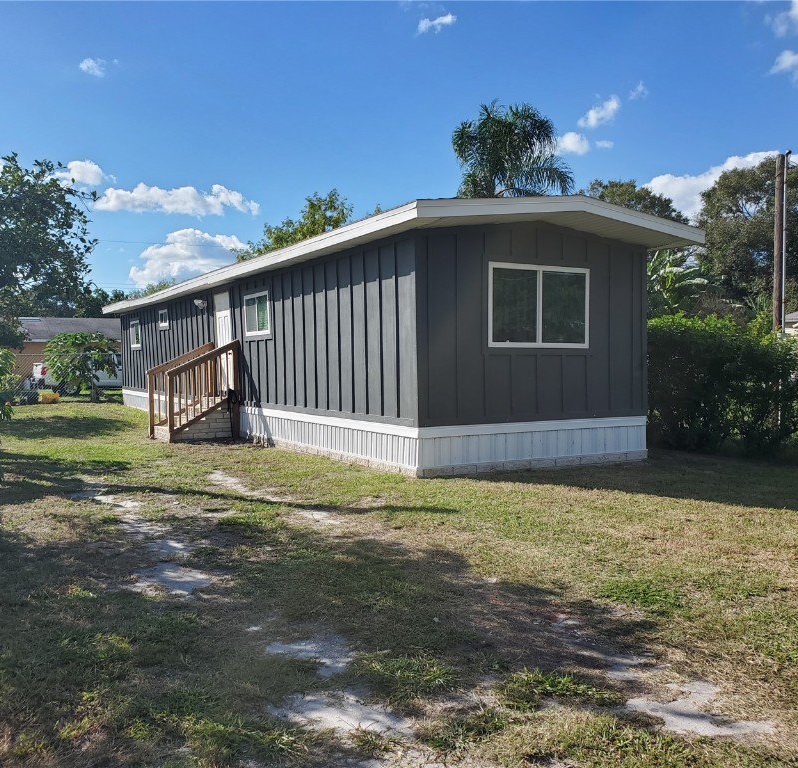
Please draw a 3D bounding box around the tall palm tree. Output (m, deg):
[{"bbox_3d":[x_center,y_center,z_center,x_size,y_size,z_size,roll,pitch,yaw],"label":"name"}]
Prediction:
[{"bbox_3d":[4.300,-5.165,29.197,4.600,11.057,4.600,-1,2,0],"label":"tall palm tree"}]

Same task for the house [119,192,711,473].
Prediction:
[{"bbox_3d":[-2.555,-0.821,17.403,4.610,3.346,18.804,-2,2,-30],"label":"house"}]

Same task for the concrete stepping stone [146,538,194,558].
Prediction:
[{"bbox_3d":[-1.698,1.205,5.688,0.380,0.050,0.480,-2,2,-24],"label":"concrete stepping stone"}]

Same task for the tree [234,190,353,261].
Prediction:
[{"bbox_3d":[-3.605,-3.568,30.142,6.200,7.965,6.200,-1,2,0],"label":"tree"}]

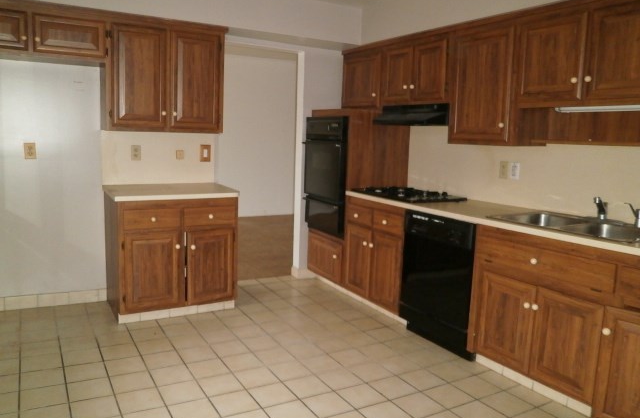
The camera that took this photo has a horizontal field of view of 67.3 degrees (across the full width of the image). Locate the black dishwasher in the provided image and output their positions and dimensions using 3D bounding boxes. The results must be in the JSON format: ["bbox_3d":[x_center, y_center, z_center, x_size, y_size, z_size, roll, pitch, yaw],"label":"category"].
[{"bbox_3d":[1.006,0.464,3.284,0.600,0.870,0.610,-3,10,-32],"label":"black dishwasher"}]

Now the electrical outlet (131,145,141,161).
[{"bbox_3d":[-1.421,-0.435,3.719,0.071,0.116,0.015,-1,8,-31],"label":"electrical outlet"}]

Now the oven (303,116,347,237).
[{"bbox_3d":[0.236,-0.322,4.479,0.580,1.030,0.610,-1,8,-31],"label":"oven"}]

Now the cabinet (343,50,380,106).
[{"bbox_3d":[0.500,-1.132,4.251,0.325,0.500,0.590,-3,10,-32],"label":"cabinet"}]

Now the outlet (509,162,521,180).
[{"bbox_3d":[1.331,-0.256,3.279,0.008,0.115,0.070,-3,10,-32],"label":"outlet"}]

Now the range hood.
[{"bbox_3d":[0.784,-0.717,3.705,0.450,0.145,0.755,-3,10,-32],"label":"range hood"}]

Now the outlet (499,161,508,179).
[{"bbox_3d":[1.306,-0.277,3.440,0.015,0.115,0.070,-1,8,-31],"label":"outlet"}]

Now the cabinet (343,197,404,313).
[{"bbox_3d":[0.653,0.332,3.988,0.590,0.785,0.760,-1,8,-31],"label":"cabinet"}]

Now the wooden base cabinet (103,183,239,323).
[{"bbox_3d":[-1.136,0.302,3.667,0.850,0.910,0.590,-2,10,-27],"label":"wooden base cabinet"}]

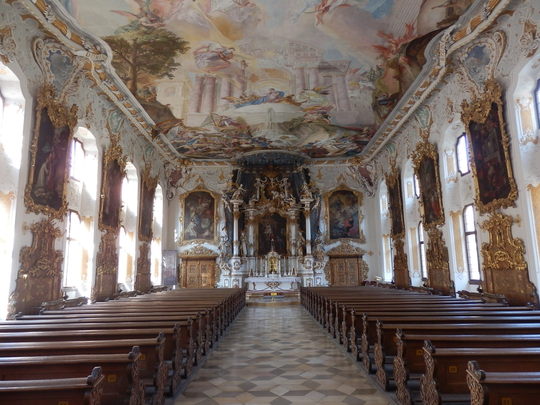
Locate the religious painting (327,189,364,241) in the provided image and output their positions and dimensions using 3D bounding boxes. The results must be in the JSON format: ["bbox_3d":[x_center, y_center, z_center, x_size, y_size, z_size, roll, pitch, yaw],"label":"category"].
[{"bbox_3d":[5.376,0.844,28.150,2.525,3.790,0.150,-1,-10,0],"label":"religious painting"}]

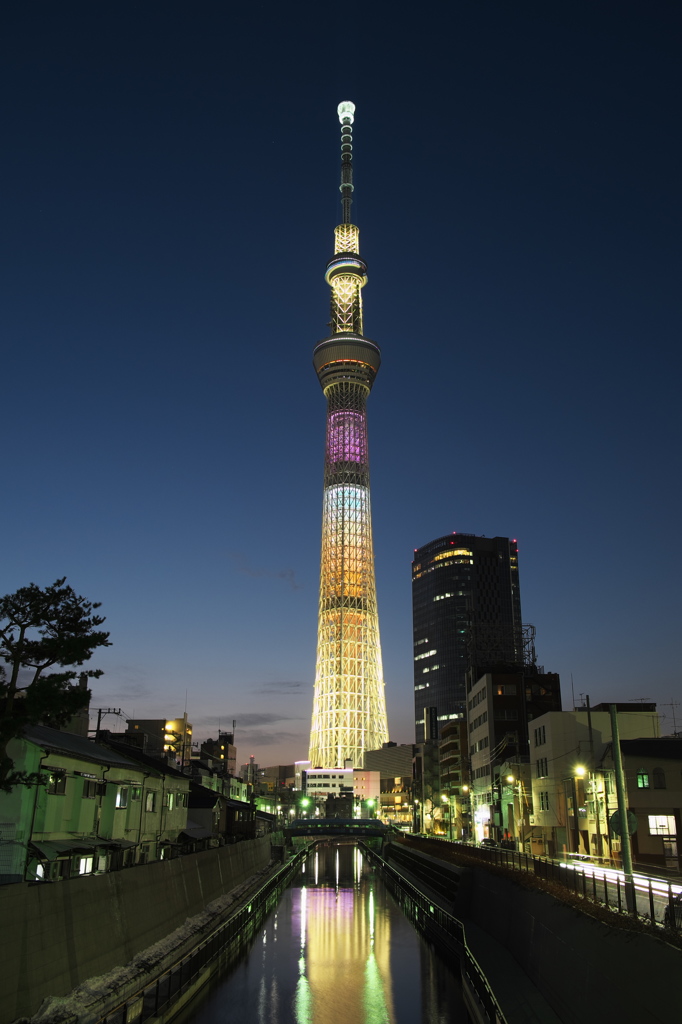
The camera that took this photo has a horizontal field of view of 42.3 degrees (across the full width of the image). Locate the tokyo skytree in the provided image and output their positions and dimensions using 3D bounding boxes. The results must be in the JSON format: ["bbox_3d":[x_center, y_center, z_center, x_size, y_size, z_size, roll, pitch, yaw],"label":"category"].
[{"bbox_3d":[4.776,-82.434,721.465,63.000,634.000,63.000,0,-19,0],"label":"tokyo skytree"}]

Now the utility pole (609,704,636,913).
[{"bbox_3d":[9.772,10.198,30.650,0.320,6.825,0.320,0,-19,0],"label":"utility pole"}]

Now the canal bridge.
[{"bbox_3d":[-0.918,72.100,201.502,24.000,4.200,10.000,0,-19,0],"label":"canal bridge"}]

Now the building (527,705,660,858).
[{"bbox_3d":[22.520,23.812,78.267,9.300,12.300,8.600,0,-19,1],"label":"building"}]

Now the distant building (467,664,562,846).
[{"bbox_3d":[22.701,32.330,115.478,8.800,20.300,17.500,0,-19,1],"label":"distant building"}]

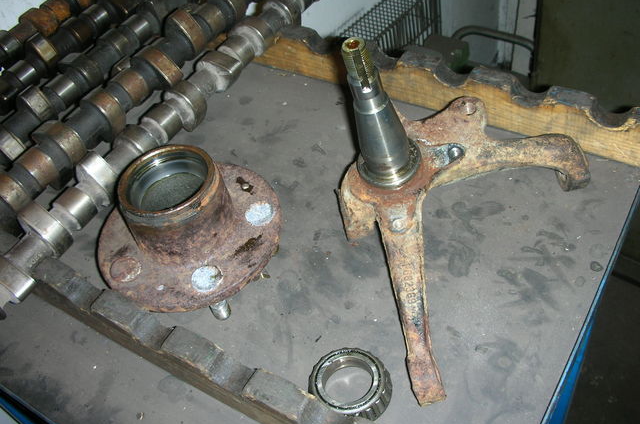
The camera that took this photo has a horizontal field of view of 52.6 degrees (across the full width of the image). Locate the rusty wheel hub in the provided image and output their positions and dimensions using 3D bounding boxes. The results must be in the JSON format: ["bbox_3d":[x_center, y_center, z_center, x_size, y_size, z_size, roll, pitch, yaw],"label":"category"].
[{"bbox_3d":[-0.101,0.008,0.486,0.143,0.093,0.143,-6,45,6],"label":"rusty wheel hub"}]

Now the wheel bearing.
[{"bbox_3d":[0.019,0.112,0.417,0.056,0.018,0.056,-6,45,6],"label":"wheel bearing"}]

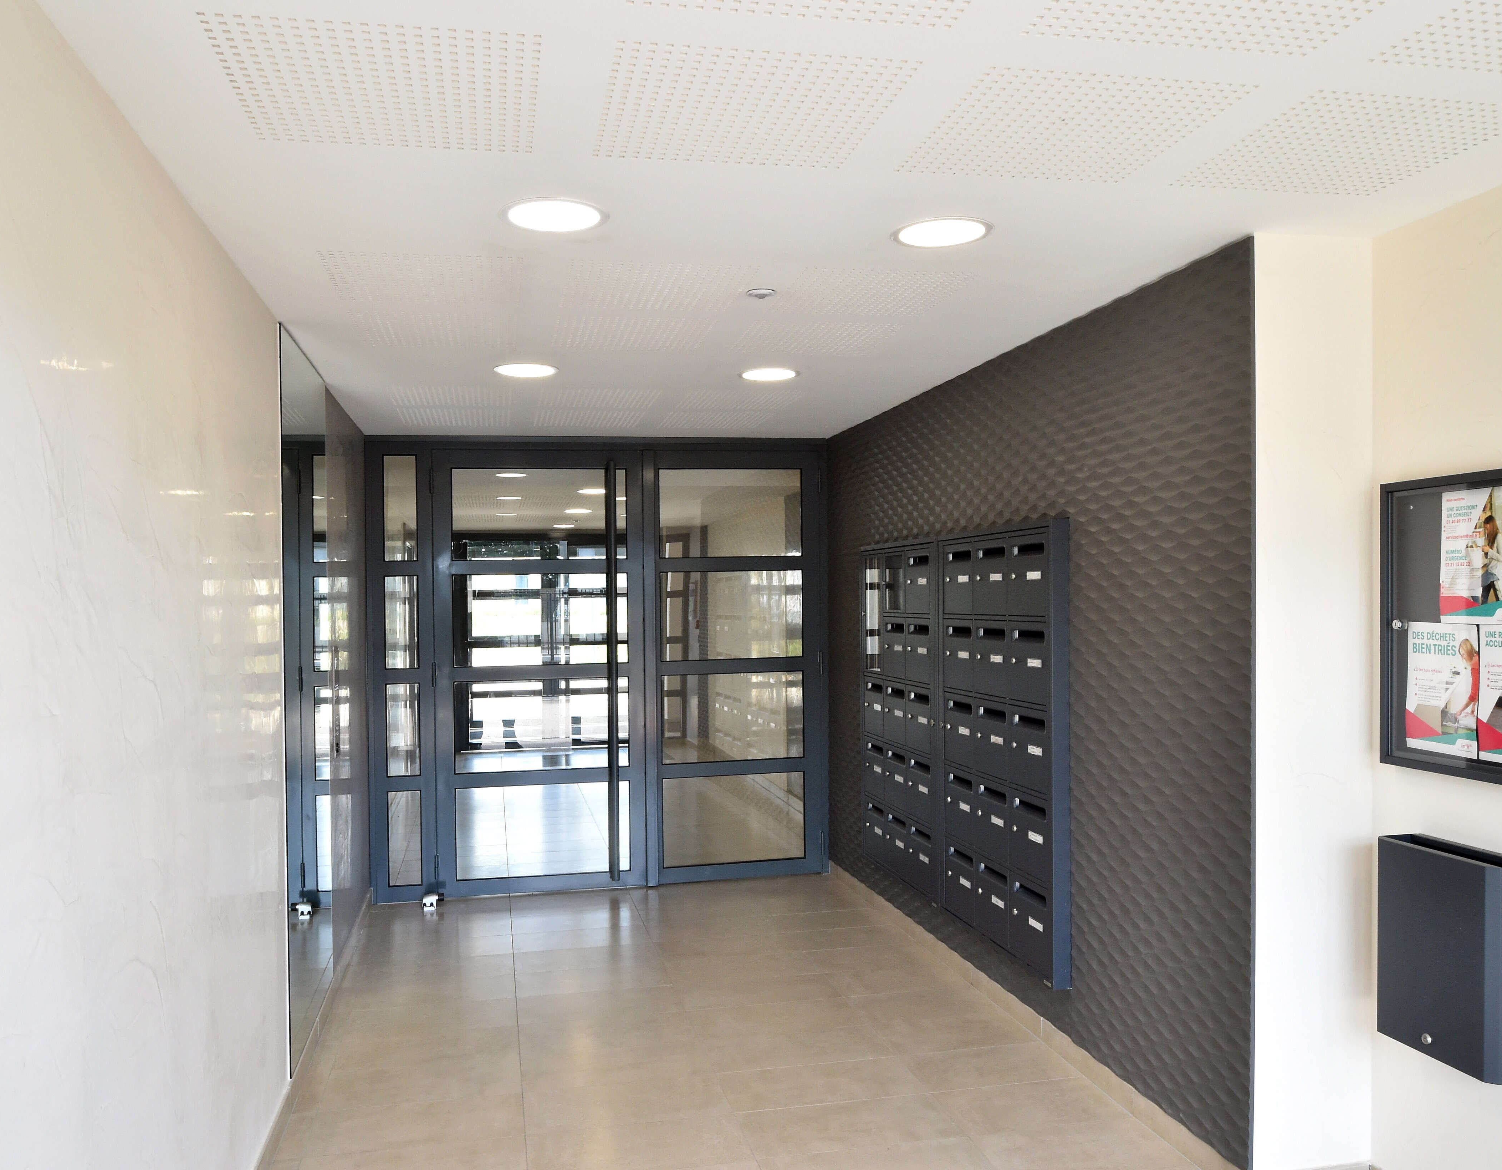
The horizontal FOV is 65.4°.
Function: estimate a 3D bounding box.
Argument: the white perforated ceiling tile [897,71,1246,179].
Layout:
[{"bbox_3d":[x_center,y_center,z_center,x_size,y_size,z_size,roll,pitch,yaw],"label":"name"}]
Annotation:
[{"bbox_3d":[0.575,-0.844,2.169,0.490,0.015,0.490,-1,0,-12],"label":"white perforated ceiling tile"}]

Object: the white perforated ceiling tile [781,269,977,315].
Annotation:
[{"bbox_3d":[0.326,-0.832,3.323,0.487,0.013,0.487,-1,0,-12],"label":"white perforated ceiling tile"}]

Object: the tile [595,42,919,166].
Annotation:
[{"bbox_3d":[-0.013,-0.838,2.066,0.487,0.013,0.487,-1,0,-12],"label":"tile"}]

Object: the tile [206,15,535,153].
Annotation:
[{"bbox_3d":[-0.600,-0.822,1.935,0.490,0.015,0.490,-1,0,-12],"label":"tile"}]

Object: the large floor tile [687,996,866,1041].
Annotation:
[{"bbox_3d":[0.090,1.597,4.301,0.600,0.015,0.300,-1,0,-12],"label":"large floor tile"}]

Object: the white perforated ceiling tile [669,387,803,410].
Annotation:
[{"bbox_3d":[-0.074,-0.812,5.120,0.487,0.013,0.487,-1,0,-12],"label":"white perforated ceiling tile"}]

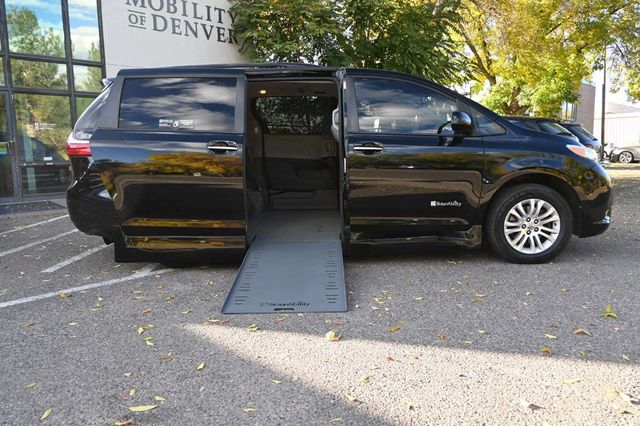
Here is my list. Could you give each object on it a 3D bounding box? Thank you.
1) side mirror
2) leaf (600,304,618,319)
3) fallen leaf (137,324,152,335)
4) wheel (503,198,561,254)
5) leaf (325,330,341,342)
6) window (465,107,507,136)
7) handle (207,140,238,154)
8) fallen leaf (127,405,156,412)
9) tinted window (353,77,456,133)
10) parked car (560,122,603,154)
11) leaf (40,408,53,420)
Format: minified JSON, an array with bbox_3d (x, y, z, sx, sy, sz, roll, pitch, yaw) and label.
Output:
[{"bbox_3d":[1.177,-0.738,3.978,0.170,0.200,0.240,-1,8,1],"label":"side mirror"},{"bbox_3d":[1.756,0.599,2.909,0.088,0.030,0.120,4,9,32],"label":"leaf"},{"bbox_3d":[-0.996,0.664,2.727,0.078,0.020,0.085,-4,8,-21],"label":"fallen leaf"},{"bbox_3d":[1.847,0.111,4.239,0.490,0.490,0.180,-1,8,1],"label":"wheel"},{"bbox_3d":[0.070,0.664,2.578,0.085,0.030,0.085,-1,7,1],"label":"leaf"},{"bbox_3d":[1.450,-0.801,4.178,0.360,0.280,0.070,-2,-10,-5],"label":"window"},{"bbox_3d":[-0.807,-0.540,3.971,0.260,0.090,0.060,-1,7,1],"label":"handle"},{"bbox_3d":[-0.718,0.788,1.938,0.113,0.012,0.040,-2,8,-11],"label":"fallen leaf"},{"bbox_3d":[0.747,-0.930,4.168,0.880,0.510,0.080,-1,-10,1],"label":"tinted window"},{"bbox_3d":[7.785,-2.433,18.203,4.700,1.700,1.880,7,11,43],"label":"parked car"},{"bbox_3d":[-1.058,0.779,1.855,0.030,0.015,0.066,-1,7,0],"label":"leaf"}]

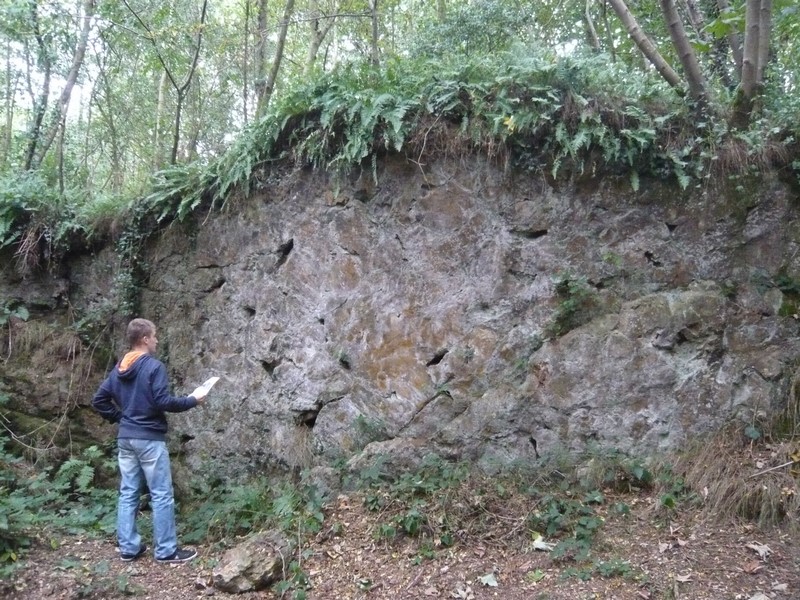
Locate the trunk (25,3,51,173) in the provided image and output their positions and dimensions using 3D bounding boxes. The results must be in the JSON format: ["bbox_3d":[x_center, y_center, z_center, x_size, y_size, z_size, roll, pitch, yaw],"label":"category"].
[{"bbox_3d":[-5.210,-3.068,9.300,0.360,2.500,0.300,2,-3,-28],"label":"trunk"}]

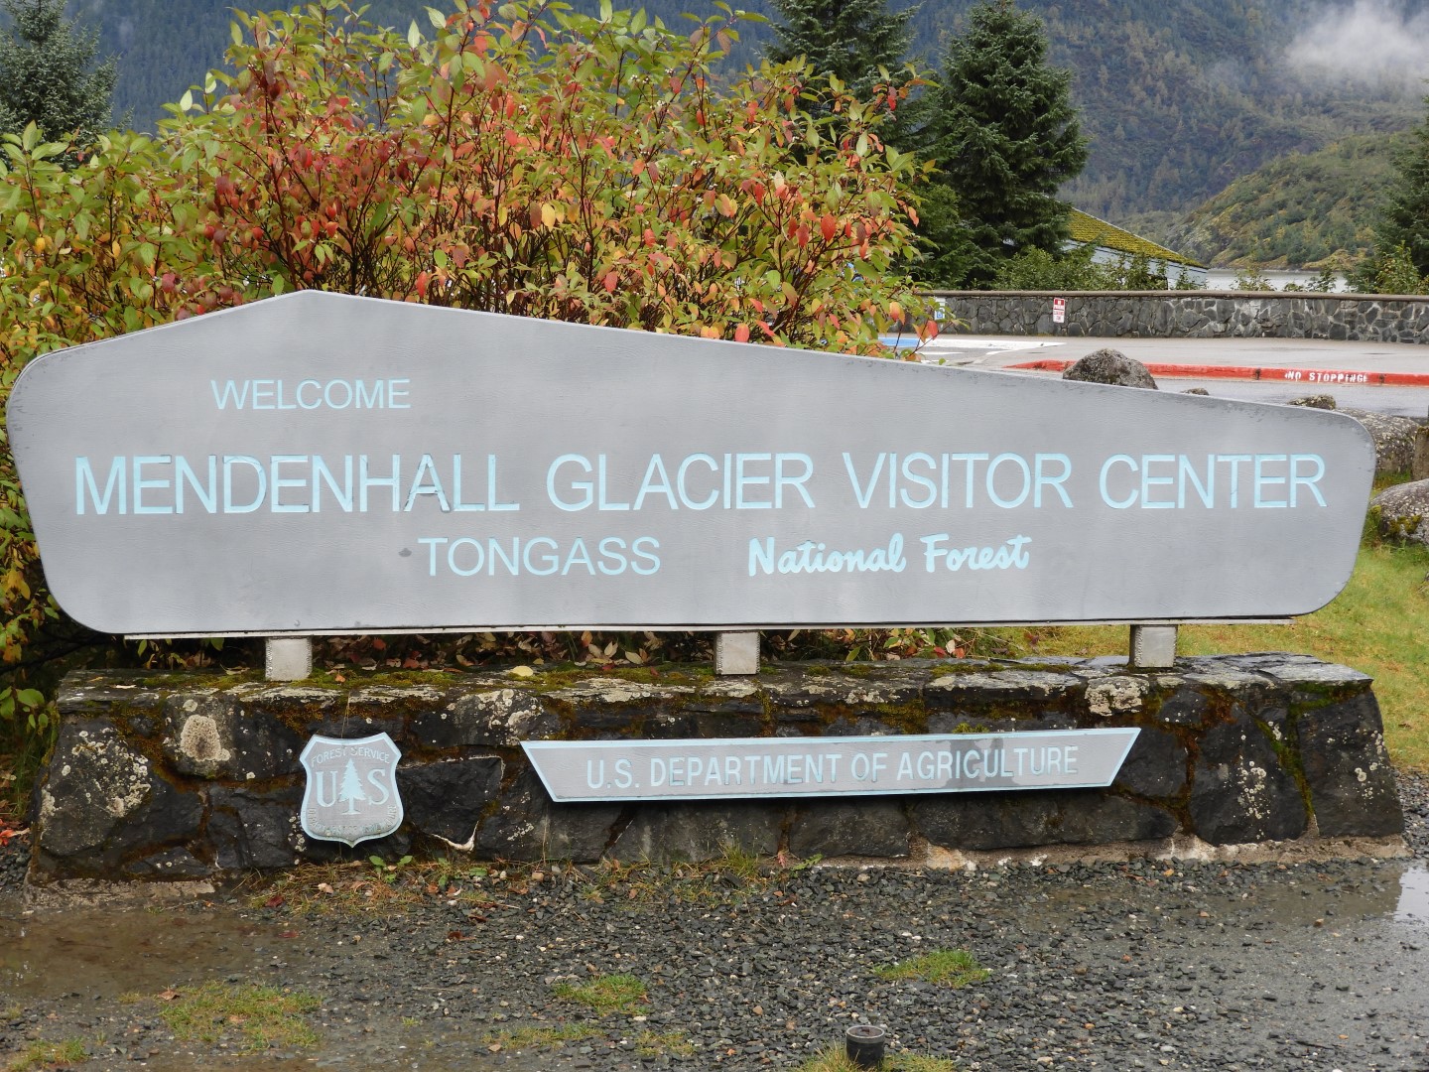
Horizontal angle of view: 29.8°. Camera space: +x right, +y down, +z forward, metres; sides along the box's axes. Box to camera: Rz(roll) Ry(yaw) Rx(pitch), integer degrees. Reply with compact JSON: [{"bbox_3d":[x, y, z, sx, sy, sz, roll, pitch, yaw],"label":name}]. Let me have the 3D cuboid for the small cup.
[{"bbox_3d":[0.313,1.052,5.522,0.080,0.064,0.080,1,6,0],"label":"small cup"}]

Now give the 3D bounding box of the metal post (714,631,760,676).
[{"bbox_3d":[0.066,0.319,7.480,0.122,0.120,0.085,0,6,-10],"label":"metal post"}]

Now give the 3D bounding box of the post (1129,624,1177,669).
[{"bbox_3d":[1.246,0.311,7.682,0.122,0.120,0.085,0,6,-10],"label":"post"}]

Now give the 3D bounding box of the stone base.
[{"bbox_3d":[0.032,0.620,7.459,3.730,0.488,0.560,0,6,-10],"label":"stone base"}]

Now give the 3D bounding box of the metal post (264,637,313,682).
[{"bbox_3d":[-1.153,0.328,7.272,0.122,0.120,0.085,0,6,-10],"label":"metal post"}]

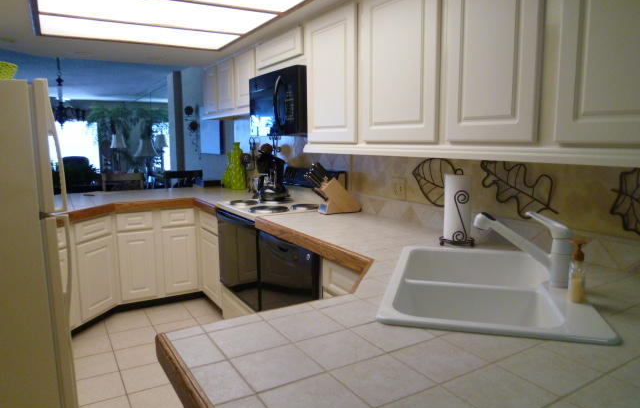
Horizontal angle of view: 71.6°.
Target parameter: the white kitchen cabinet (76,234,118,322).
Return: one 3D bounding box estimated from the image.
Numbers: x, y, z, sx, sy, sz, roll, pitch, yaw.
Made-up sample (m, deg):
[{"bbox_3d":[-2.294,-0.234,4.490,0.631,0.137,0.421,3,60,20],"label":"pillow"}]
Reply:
[{"bbox_3d":[-1.916,0.531,3.343,0.550,0.560,0.420,1,8,10],"label":"white kitchen cabinet"}]

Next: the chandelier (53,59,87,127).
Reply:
[{"bbox_3d":[-3.110,-1.369,5.400,0.560,0.800,0.560,-5,9,-31],"label":"chandelier"}]

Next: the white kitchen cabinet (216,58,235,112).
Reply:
[{"bbox_3d":[-0.710,-1.062,4.090,0.330,0.430,0.447,-5,9,-31],"label":"white kitchen cabinet"}]

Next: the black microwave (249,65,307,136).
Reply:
[{"bbox_3d":[-0.162,-0.691,3.152,0.410,0.422,0.741,-5,9,-31],"label":"black microwave"}]

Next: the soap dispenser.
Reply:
[{"bbox_3d":[0.739,0.193,1.268,0.052,0.180,0.050,2,8,15],"label":"soap dispenser"}]

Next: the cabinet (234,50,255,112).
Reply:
[{"bbox_3d":[-0.473,-1.009,3.702,0.330,0.430,0.420,-5,9,-31],"label":"cabinet"}]

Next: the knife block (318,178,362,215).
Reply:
[{"bbox_3d":[0.120,-0.058,2.962,0.250,0.230,0.120,-5,9,-31],"label":"knife block"}]

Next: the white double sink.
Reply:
[{"bbox_3d":[0.525,0.349,1.487,0.560,0.200,0.820,2,8,15],"label":"white double sink"}]

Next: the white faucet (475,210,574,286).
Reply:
[{"bbox_3d":[0.665,0.141,1.458,0.290,0.230,0.060,3,9,22],"label":"white faucet"}]

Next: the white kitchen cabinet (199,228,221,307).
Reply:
[{"bbox_3d":[-0.620,0.464,3.679,0.580,0.560,0.490,-5,9,-31],"label":"white kitchen cabinet"}]

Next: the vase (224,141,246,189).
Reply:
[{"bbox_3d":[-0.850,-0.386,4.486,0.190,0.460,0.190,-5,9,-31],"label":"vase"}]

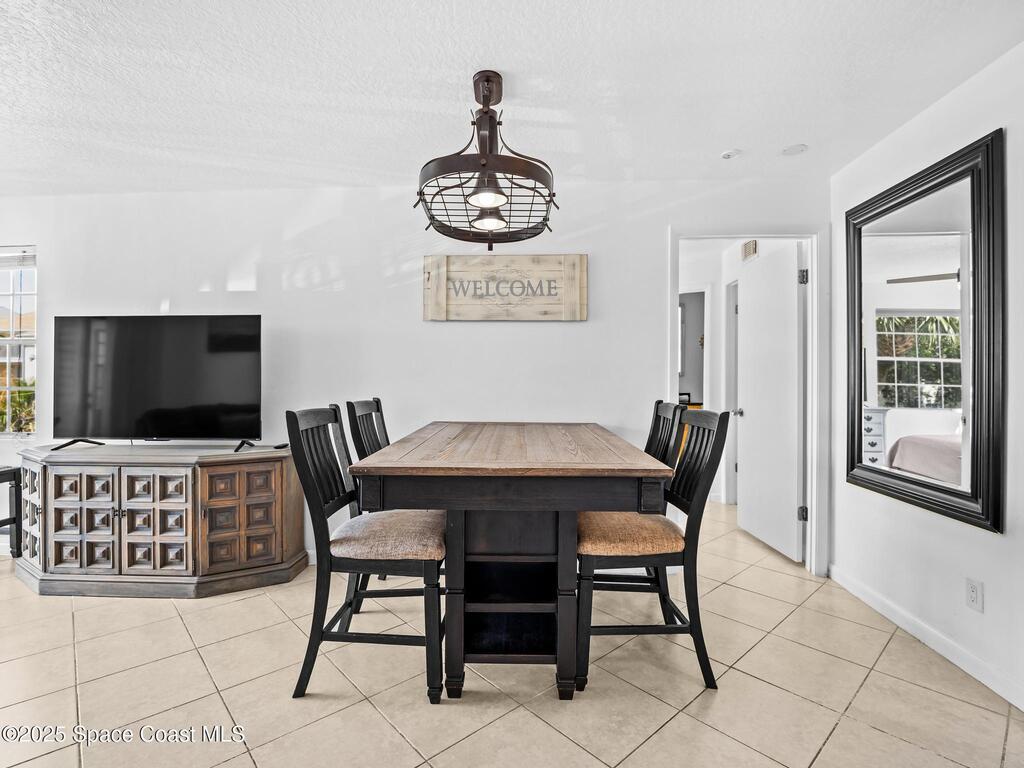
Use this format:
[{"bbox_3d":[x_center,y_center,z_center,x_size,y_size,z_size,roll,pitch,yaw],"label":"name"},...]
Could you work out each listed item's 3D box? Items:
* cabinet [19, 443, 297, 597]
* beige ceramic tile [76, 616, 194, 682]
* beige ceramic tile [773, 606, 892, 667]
[{"bbox_3d":[-2.133,0.782,2.822,1.694,0.751,0.514,0,1,3],"label":"cabinet"},{"bbox_3d":[-1.713,1.197,2.153,0.406,0.010,0.406,0,1,-43],"label":"beige ceramic tile"},{"bbox_3d":[1.502,1.178,2.222,0.397,0.015,0.397,0,1,-43],"label":"beige ceramic tile"}]

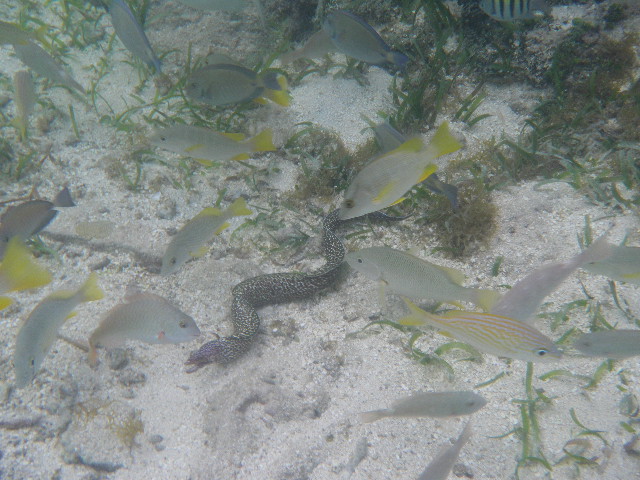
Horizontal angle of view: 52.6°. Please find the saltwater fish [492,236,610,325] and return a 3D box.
[{"bbox_3d":[0.422,0.073,1.180,0.294,0.088,0.044,-32,51,-15],"label":"saltwater fish"}]

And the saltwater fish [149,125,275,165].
[{"bbox_3d":[-0.243,-0.214,1.450,0.277,0.083,0.039,3,44,2],"label":"saltwater fish"}]

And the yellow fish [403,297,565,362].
[{"bbox_3d":[0.262,0.147,1.050,0.260,0.078,0.036,16,46,9],"label":"yellow fish"}]

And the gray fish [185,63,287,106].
[{"bbox_3d":[-0.202,-0.372,1.550,0.234,0.108,0.033,-6,44,-4],"label":"gray fish"}]

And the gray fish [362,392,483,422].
[{"bbox_3d":[0.179,0.288,1.120,0.218,0.059,0.030,-6,44,-3],"label":"gray fish"}]

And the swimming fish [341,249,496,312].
[{"bbox_3d":[0.195,0.073,1.220,0.295,0.091,0.041,15,46,9],"label":"swimming fish"}]

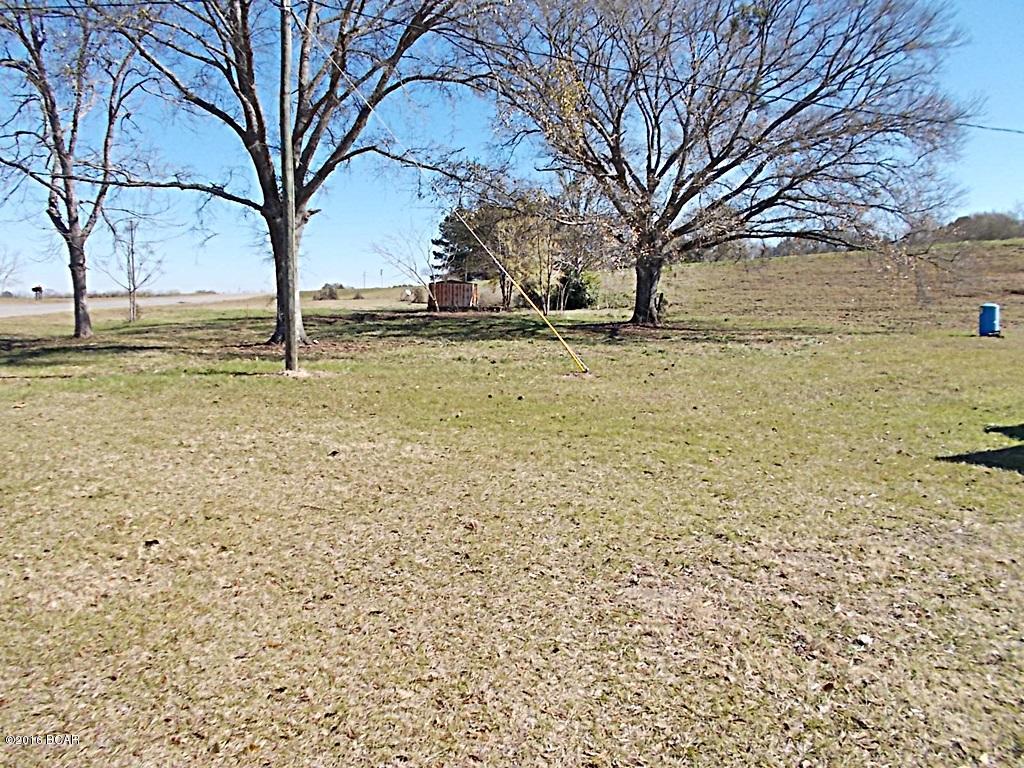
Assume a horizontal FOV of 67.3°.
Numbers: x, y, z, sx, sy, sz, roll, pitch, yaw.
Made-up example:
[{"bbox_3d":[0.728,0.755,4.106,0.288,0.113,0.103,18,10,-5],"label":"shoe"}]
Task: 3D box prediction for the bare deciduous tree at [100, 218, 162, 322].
[{"bbox_3d":[-21.711,-6.410,44.000,3.200,5.700,3.200,0,7,0],"label":"bare deciduous tree"}]

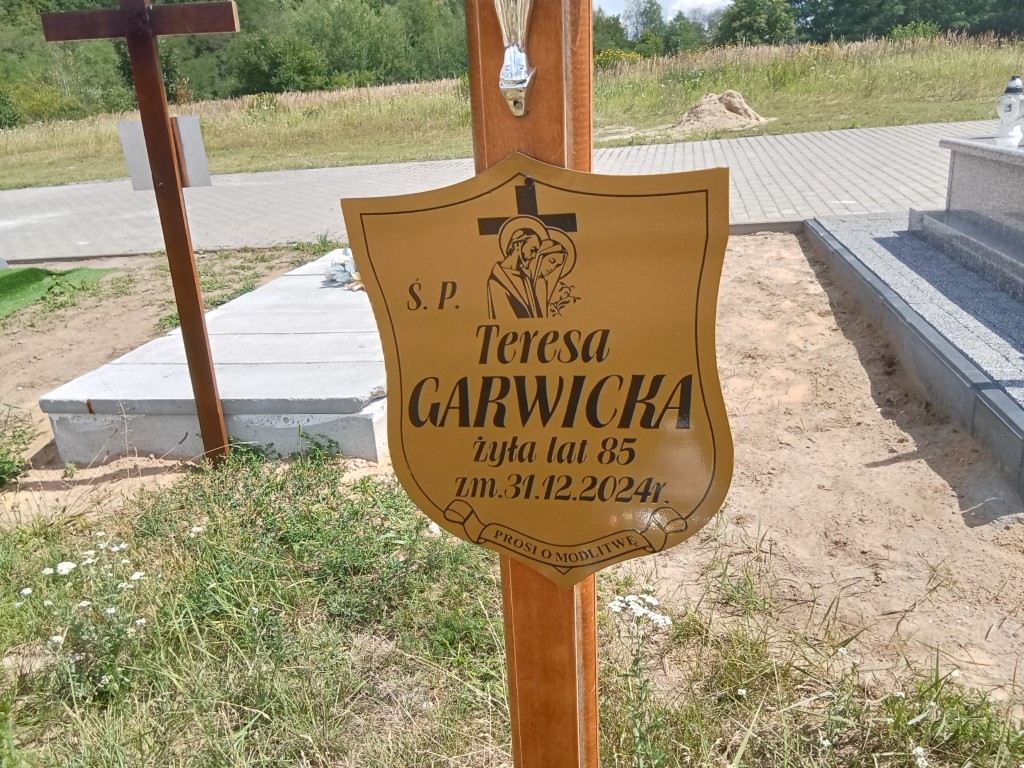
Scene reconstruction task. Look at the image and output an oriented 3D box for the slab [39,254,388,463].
[{"bbox_3d":[-0.631,-0.252,3.198,0.965,0.195,2.310,0,20,9],"label":"slab"}]

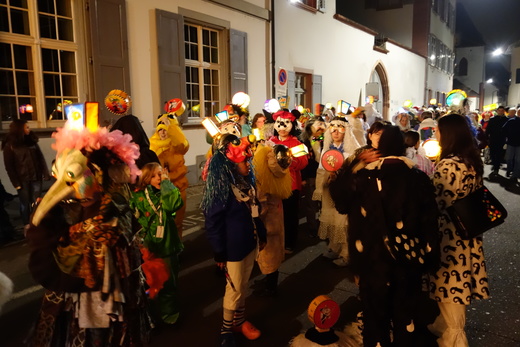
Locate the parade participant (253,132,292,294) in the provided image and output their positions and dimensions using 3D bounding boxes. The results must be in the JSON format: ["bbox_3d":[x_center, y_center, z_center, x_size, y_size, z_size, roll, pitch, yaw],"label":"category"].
[{"bbox_3d":[0.130,0.418,3.948,0.400,1.409,0.460,0,8,9],"label":"parade participant"}]

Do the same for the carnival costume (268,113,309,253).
[{"bbox_3d":[0.344,0.099,5.121,0.520,1.707,0.420,-1,8,0],"label":"carnival costume"}]

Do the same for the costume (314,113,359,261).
[{"bbox_3d":[0.853,0.185,4.619,0.500,1.590,0.400,1,8,12],"label":"costume"}]

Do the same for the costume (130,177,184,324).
[{"bbox_3d":[-0.832,0.552,3.325,0.420,1.270,0.340,-3,9,-17],"label":"costume"}]

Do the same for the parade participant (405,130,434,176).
[{"bbox_3d":[1.575,0.281,4.401,0.450,1.440,0.300,1,8,12],"label":"parade participant"}]

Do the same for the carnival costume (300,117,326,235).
[{"bbox_3d":[0.732,0.029,5.701,0.480,1.600,0.380,-7,10,-37],"label":"carnival costume"}]

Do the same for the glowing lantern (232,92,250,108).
[{"bbox_3d":[-0.243,-0.958,5.500,0.210,0.200,0.140,4,9,30],"label":"glowing lantern"}]

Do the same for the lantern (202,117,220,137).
[{"bbox_3d":[-0.362,-0.350,3.150,0.070,0.140,0.060,-39,6,14],"label":"lantern"}]

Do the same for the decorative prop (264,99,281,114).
[{"bbox_3d":[0.185,-1.006,6.200,0.210,0.210,0.120,-5,9,-26],"label":"decorative prop"}]

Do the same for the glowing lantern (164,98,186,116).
[{"bbox_3d":[-1.056,-0.830,5.250,0.225,0.100,0.225,5,54,36],"label":"glowing lantern"}]

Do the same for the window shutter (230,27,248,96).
[{"bbox_3d":[-0.516,-2.543,10.986,0.050,2.330,0.730,4,10,33],"label":"window shutter"}]

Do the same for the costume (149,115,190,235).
[{"bbox_3d":[-1.213,0.069,5.418,0.480,1.650,0.420,3,9,23],"label":"costume"}]

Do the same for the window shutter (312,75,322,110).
[{"bbox_3d":[2.052,-2.639,14.851,0.050,1.600,0.710,5,10,34],"label":"window shutter"}]

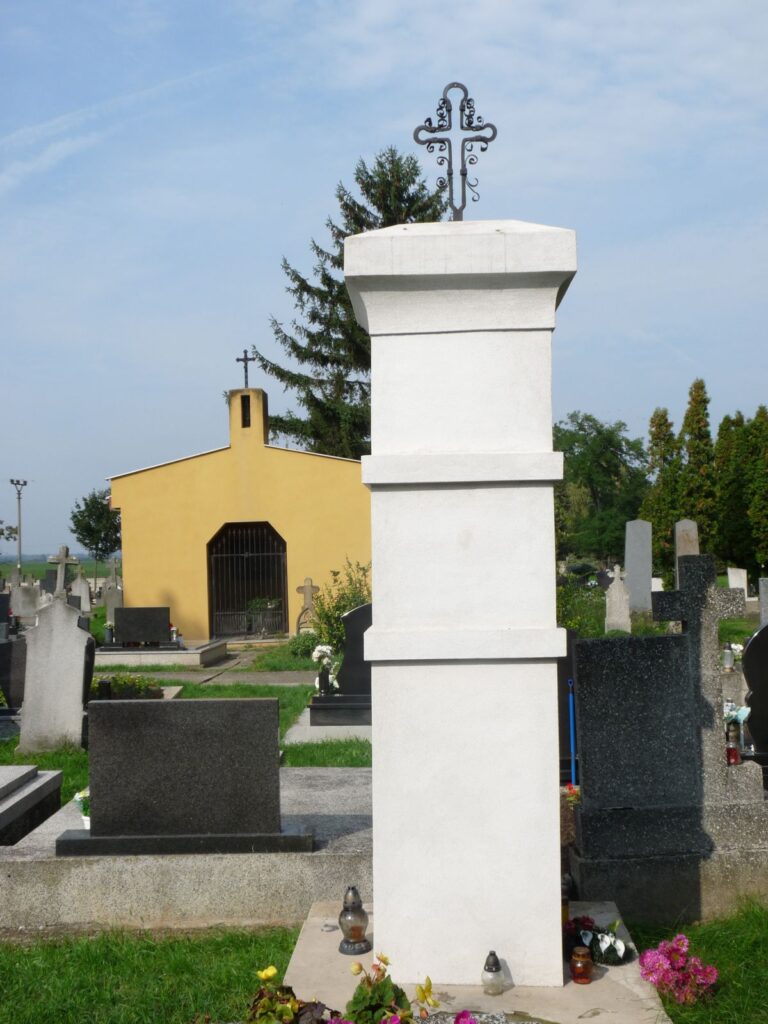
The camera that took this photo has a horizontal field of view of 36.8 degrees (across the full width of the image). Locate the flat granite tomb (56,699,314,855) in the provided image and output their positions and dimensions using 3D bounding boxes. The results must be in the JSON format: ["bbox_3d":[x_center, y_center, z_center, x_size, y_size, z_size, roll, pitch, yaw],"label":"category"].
[{"bbox_3d":[-0.903,1.221,5.367,1.150,0.670,0.240,-1,-2,2],"label":"flat granite tomb"}]

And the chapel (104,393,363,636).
[{"bbox_3d":[-2.312,0.230,23.493,4.870,4.560,6.300,-1,-2,2],"label":"chapel"}]

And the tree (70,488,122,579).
[{"bbox_3d":[-12.021,1.295,47.924,2.300,4.500,2.300,-1,-2,2],"label":"tree"}]

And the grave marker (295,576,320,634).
[{"bbox_3d":[-1.411,1.756,21.000,0.440,1.170,0.180,-1,-2,4],"label":"grave marker"}]

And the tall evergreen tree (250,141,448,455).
[{"bbox_3d":[0.364,-3.619,32.210,7.600,12.700,7.600,-1,-2,2],"label":"tall evergreen tree"}]

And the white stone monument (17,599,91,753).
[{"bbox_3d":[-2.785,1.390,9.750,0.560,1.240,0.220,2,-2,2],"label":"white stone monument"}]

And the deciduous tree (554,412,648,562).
[{"bbox_3d":[11.209,-0.933,62.145,6.600,8.800,6.600,-1,-2,2],"label":"deciduous tree"}]

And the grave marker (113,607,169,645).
[{"bbox_3d":[-3.707,1.833,17.855,0.860,0.630,0.200,-1,-2,2],"label":"grave marker"}]

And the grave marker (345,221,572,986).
[{"bbox_3d":[0.299,0.310,4.429,0.810,2.730,0.780,-1,-2,3],"label":"grave marker"}]

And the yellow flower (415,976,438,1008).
[{"bbox_3d":[0.128,1.478,3.550,0.068,0.095,0.060,-1,-2,0],"label":"yellow flower"}]

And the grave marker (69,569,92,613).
[{"bbox_3d":[-8.741,2.322,33.462,0.640,1.340,0.280,-1,-2,2],"label":"grave marker"}]

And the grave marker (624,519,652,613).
[{"bbox_3d":[5.980,1.343,27.361,0.640,2.200,0.250,-1,-2,2],"label":"grave marker"}]

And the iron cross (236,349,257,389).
[{"bbox_3d":[-2.646,-2.761,22.200,0.385,0.760,0.060,-1,-2,4],"label":"iron cross"}]

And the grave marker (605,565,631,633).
[{"bbox_3d":[4.309,1.608,21.200,0.490,1.280,0.220,-1,-2,3],"label":"grave marker"}]

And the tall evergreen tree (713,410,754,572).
[{"bbox_3d":[15.708,-0.789,52.000,1.850,7.400,1.850,-1,-2,0],"label":"tall evergreen tree"}]

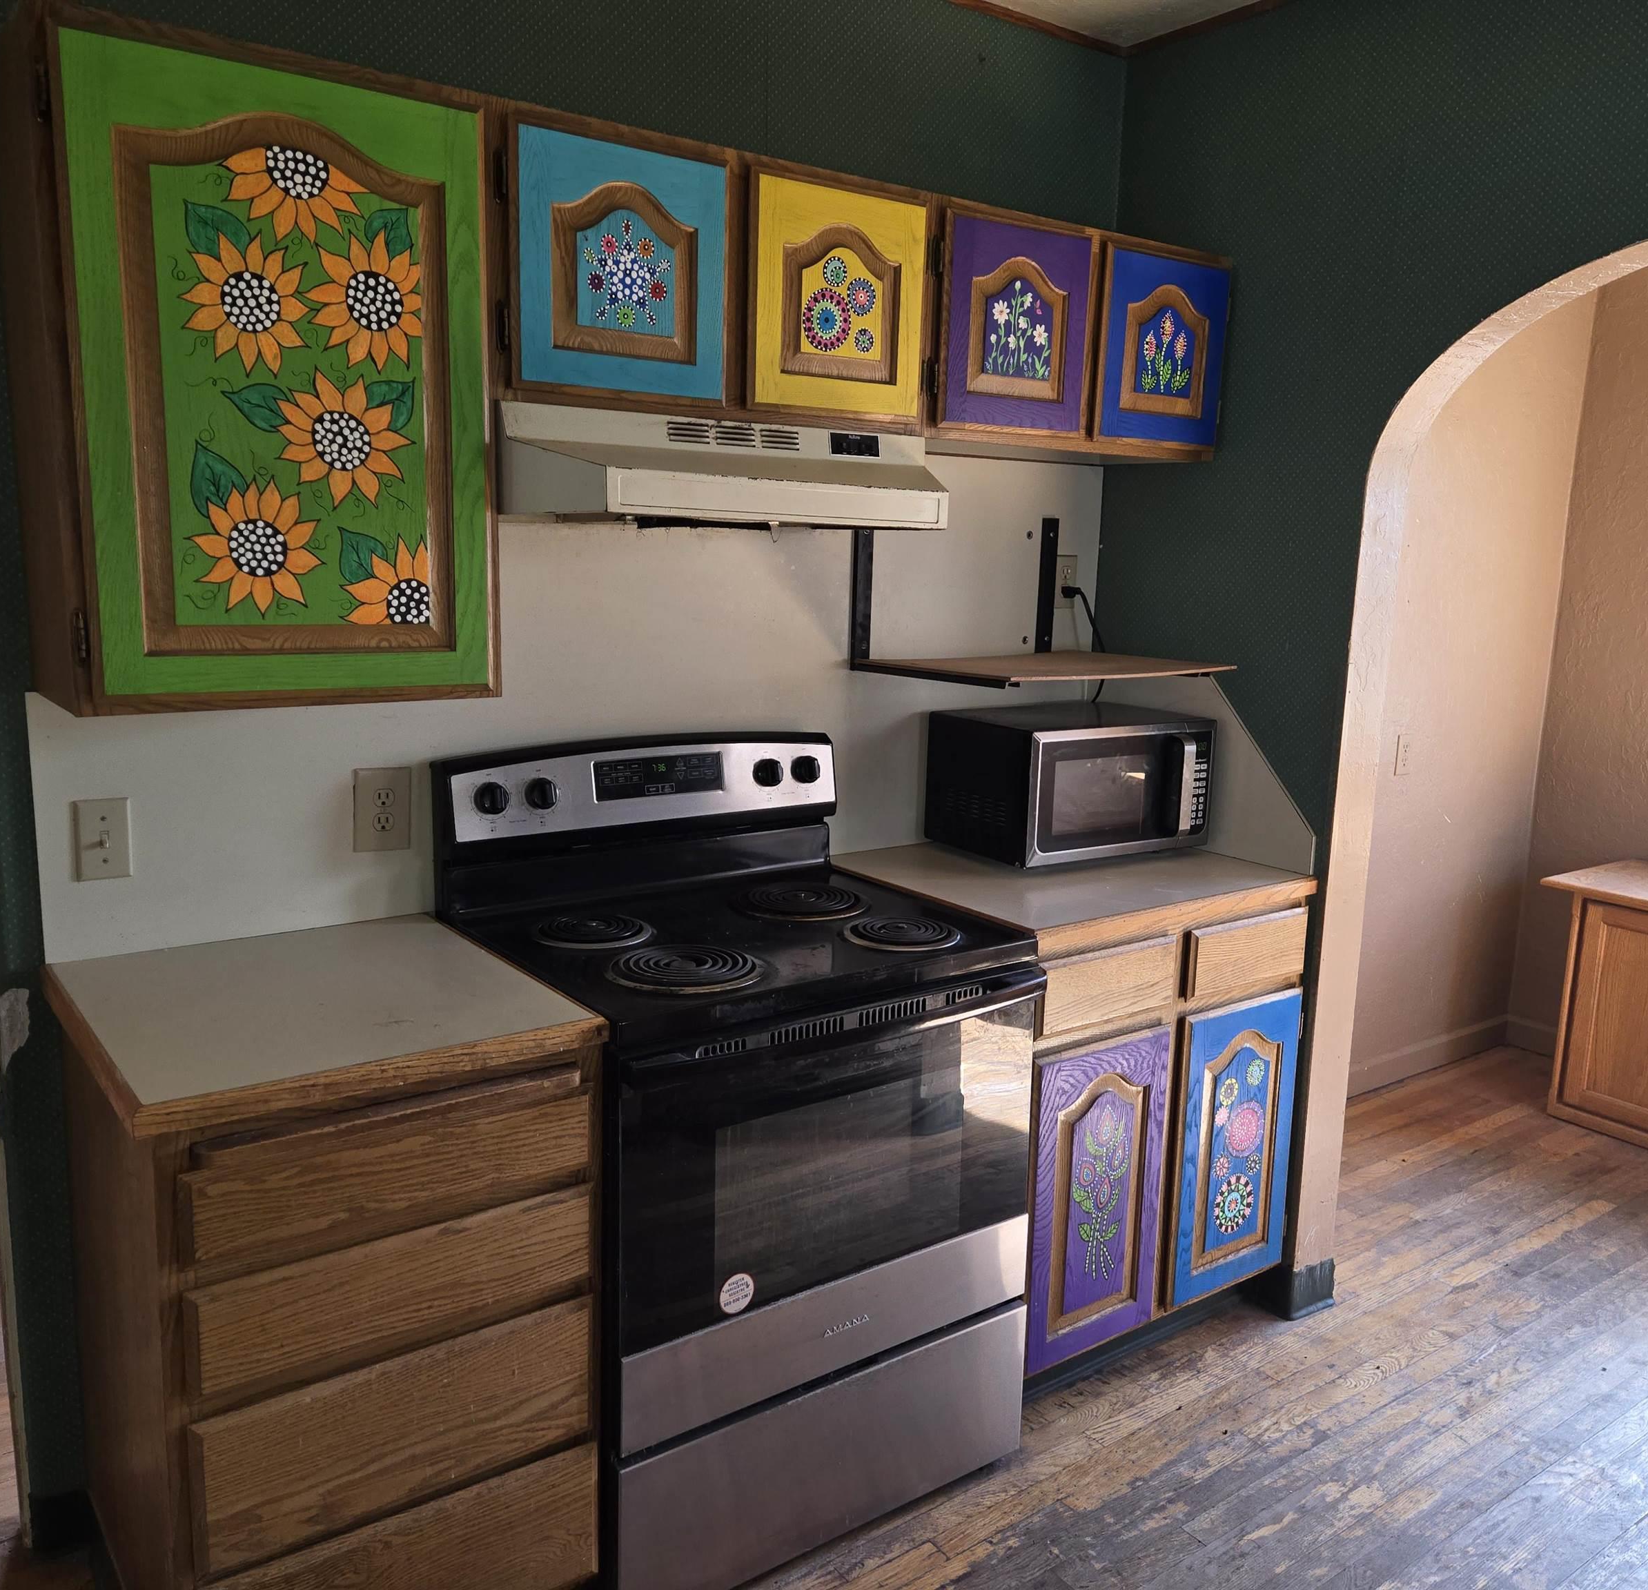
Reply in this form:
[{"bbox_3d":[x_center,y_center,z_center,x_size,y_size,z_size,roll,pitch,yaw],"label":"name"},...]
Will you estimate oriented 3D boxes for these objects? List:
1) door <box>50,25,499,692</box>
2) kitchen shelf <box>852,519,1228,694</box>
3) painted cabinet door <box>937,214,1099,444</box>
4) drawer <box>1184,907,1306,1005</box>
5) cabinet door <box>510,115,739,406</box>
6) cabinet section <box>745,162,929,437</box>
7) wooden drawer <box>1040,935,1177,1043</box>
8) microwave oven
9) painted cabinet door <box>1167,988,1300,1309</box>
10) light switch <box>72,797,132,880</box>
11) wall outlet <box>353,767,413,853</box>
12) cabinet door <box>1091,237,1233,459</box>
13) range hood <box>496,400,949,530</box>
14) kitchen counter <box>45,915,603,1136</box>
[{"bbox_3d":[-0.655,-0.500,1.756,0.504,0.760,0.028,-6,12,-36],"label":"door"},{"bbox_3d":[0.442,-0.390,2.747,0.667,0.306,0.412,-6,12,-35],"label":"kitchen shelf"},{"bbox_3d":[0.336,-0.812,2.458,0.341,0.349,0.022,-6,12,-36],"label":"painted cabinet door"},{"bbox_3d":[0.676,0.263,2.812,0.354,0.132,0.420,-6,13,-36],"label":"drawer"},{"bbox_3d":[-0.281,-0.739,1.990,0.347,0.350,0.028,-6,12,-36],"label":"cabinet door"},{"bbox_3d":[0.021,-0.775,2.225,0.341,0.348,0.020,-6,12,-35],"label":"cabinet section"},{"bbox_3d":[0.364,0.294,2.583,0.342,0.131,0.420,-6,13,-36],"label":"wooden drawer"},{"bbox_3d":[0.507,-0.024,2.892,0.500,0.272,0.335,-5,13,-34],"label":"microwave oven"},{"bbox_3d":[0.789,0.678,2.716,0.333,0.580,0.022,-6,12,-36],"label":"painted cabinet door"},{"bbox_3d":[-1.005,0.064,1.967,0.071,0.113,0.015,-6,13,-36],"label":"light switch"},{"bbox_3d":[-0.686,0.025,2.201,0.090,0.131,0.012,-6,13,-36],"label":"wall outlet"},{"bbox_3d":[0.644,-0.844,2.681,0.339,0.349,0.022,-6,12,-36],"label":"cabinet door"},{"bbox_3d":[-0.189,-0.508,2.218,0.760,0.164,0.479,-6,12,-35],"label":"range hood"},{"bbox_3d":[-0.692,0.283,1.916,0.563,0.036,0.618,-6,12,-35],"label":"kitchen counter"}]

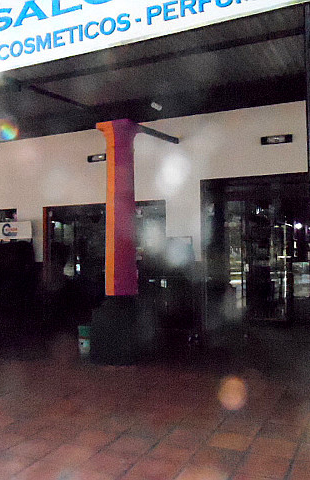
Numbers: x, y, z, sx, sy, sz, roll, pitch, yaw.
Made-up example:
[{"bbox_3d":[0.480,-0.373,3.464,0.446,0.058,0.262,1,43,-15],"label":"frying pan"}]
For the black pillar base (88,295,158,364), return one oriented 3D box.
[{"bbox_3d":[-0.412,1.107,5.659,0.559,0.819,0.559,-2,-2,23],"label":"black pillar base"}]

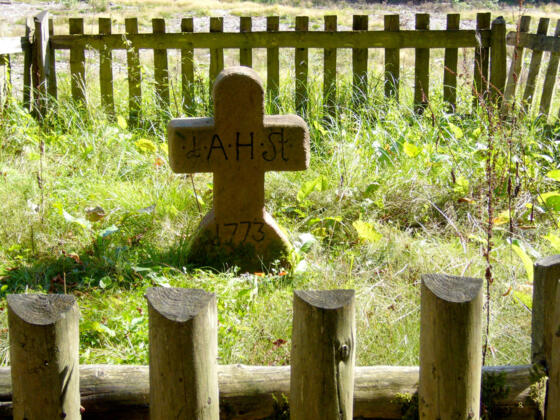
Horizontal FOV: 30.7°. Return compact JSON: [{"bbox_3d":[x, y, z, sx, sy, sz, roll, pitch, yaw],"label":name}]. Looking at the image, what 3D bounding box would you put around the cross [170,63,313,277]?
[{"bbox_3d":[-0.154,-0.159,3.994,0.533,0.790,0.200,0,12,0],"label":"cross"}]

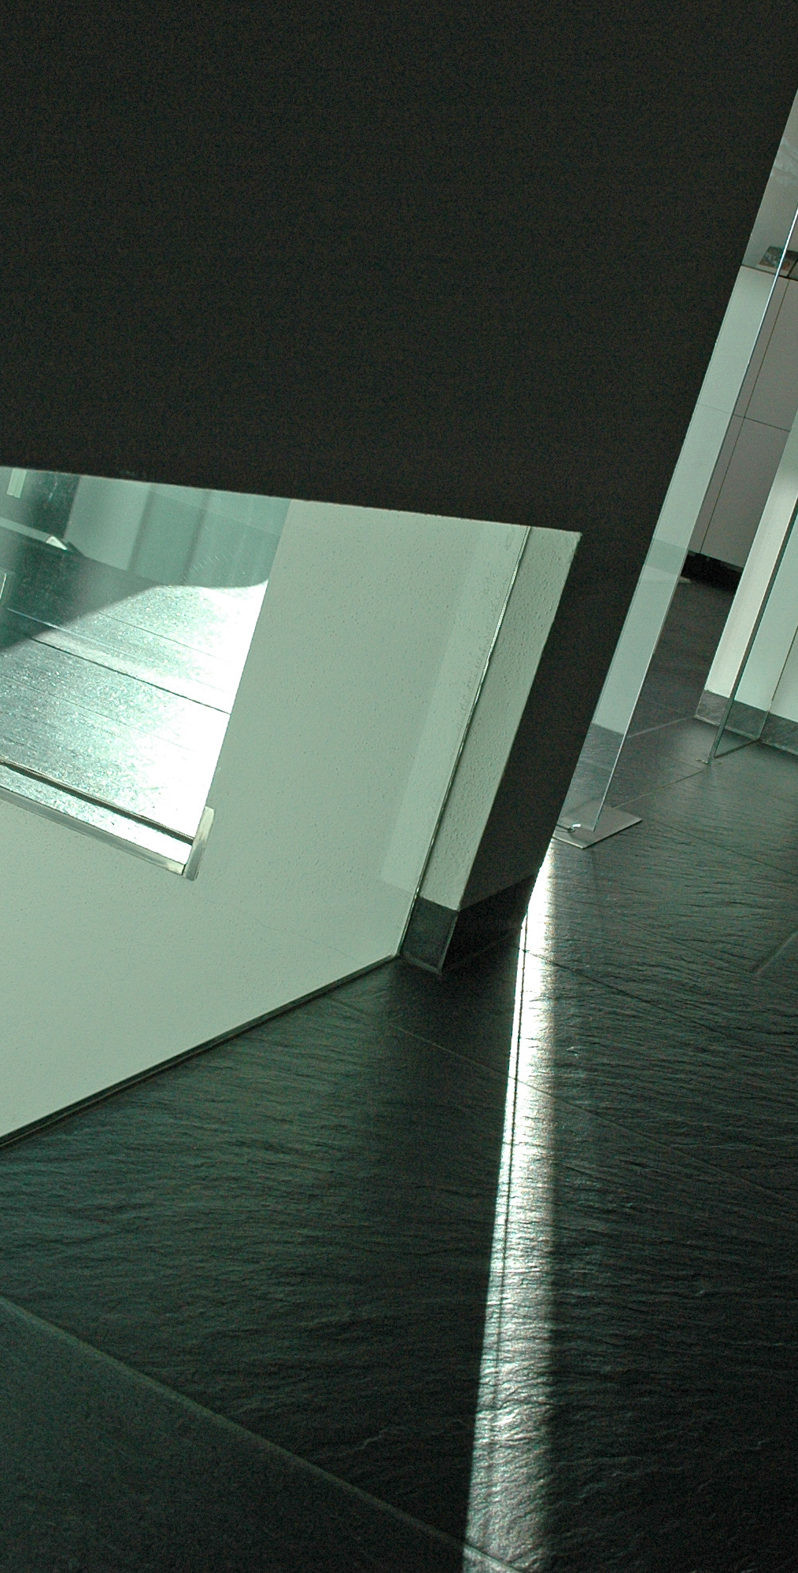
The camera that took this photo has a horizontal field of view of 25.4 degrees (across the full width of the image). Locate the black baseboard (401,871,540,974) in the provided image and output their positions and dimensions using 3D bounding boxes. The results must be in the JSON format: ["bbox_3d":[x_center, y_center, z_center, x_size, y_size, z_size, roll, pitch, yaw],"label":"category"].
[{"bbox_3d":[0.079,0.137,1.911,0.048,0.067,0.244,21,13,20],"label":"black baseboard"}]

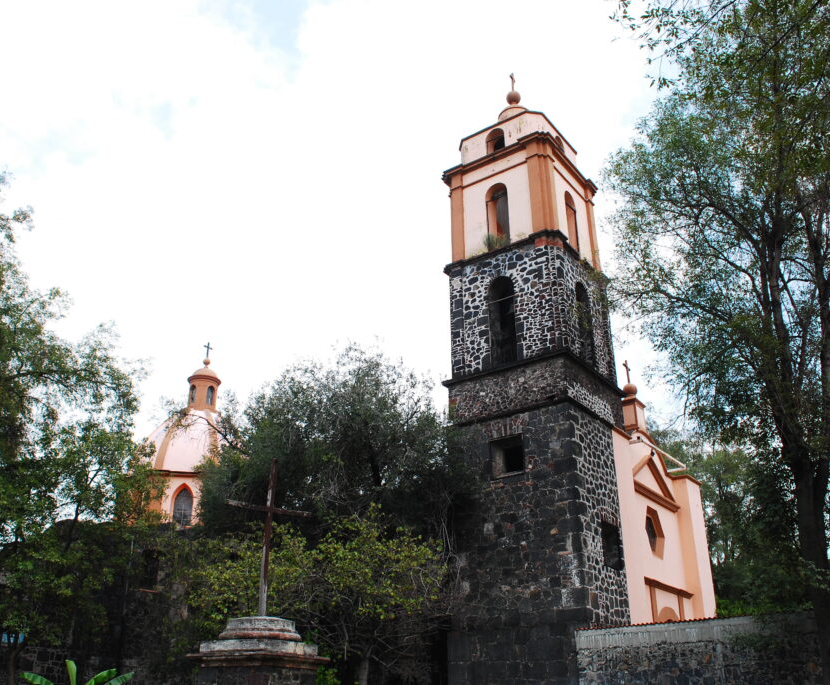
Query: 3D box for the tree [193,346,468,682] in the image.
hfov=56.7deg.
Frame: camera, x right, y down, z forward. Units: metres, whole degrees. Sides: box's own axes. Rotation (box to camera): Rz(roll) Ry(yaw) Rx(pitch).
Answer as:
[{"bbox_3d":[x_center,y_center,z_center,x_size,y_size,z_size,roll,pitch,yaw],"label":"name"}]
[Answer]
[{"bbox_3d":[-2.697,6.240,25.641,8.580,13.070,7.800,3,-25,-5],"label":"tree"}]

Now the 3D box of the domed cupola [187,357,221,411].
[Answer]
[{"bbox_3d":[-13.670,2.707,49.789,2.160,3.810,2.160,-16,-30,33],"label":"domed cupola"}]

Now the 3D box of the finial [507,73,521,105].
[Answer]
[{"bbox_3d":[4.512,-11.698,35.418,0.640,1.910,0.640,-16,-30,33],"label":"finial"}]

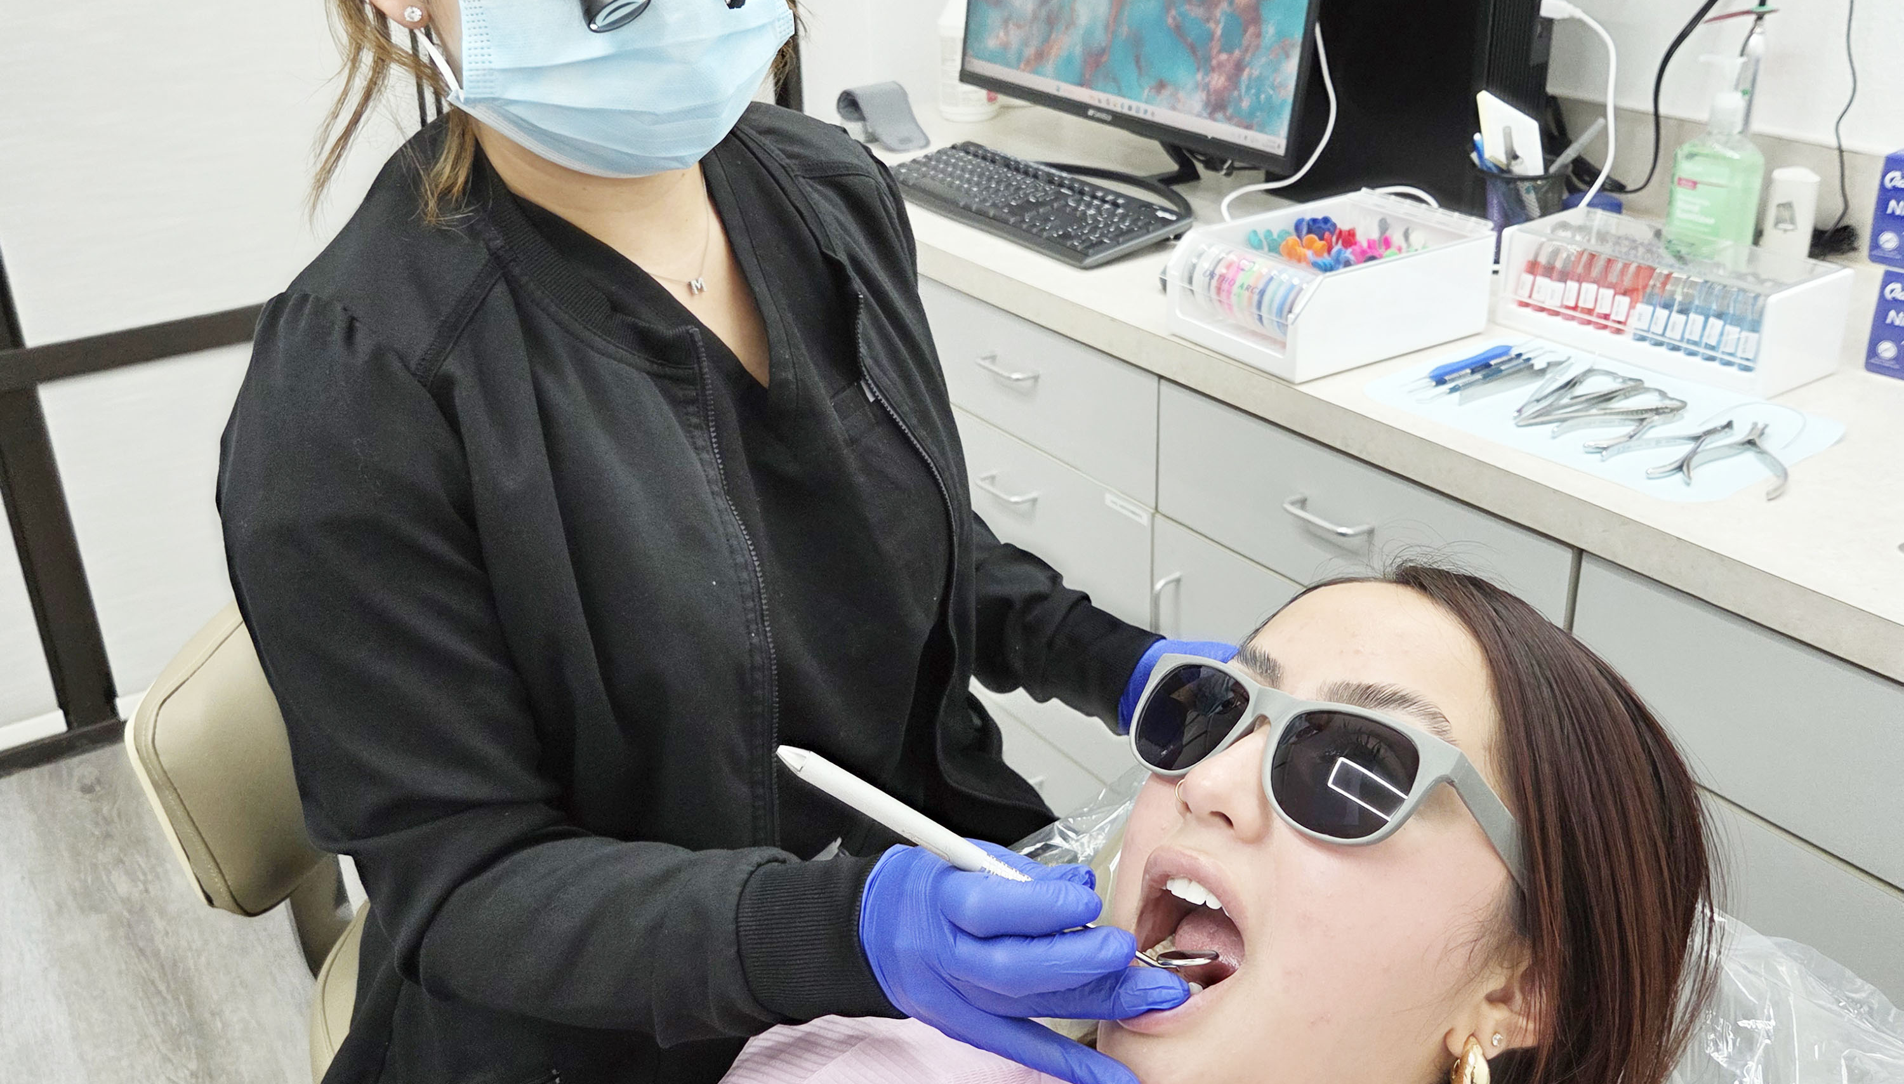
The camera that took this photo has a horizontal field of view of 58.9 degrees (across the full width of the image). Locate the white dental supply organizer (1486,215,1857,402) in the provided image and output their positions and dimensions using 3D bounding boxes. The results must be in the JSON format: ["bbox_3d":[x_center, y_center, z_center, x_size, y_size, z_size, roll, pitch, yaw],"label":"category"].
[{"bbox_3d":[0.603,-0.207,1.427,0.115,0.087,0.255,-18,30,-28],"label":"white dental supply organizer"}]

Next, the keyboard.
[{"bbox_3d":[0.077,-0.391,1.911,0.148,0.032,0.452,-21,31,-24],"label":"keyboard"}]

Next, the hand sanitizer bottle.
[{"bbox_3d":[0.734,-0.361,1.610,0.056,0.188,0.078,-20,31,-30],"label":"hand sanitizer bottle"}]

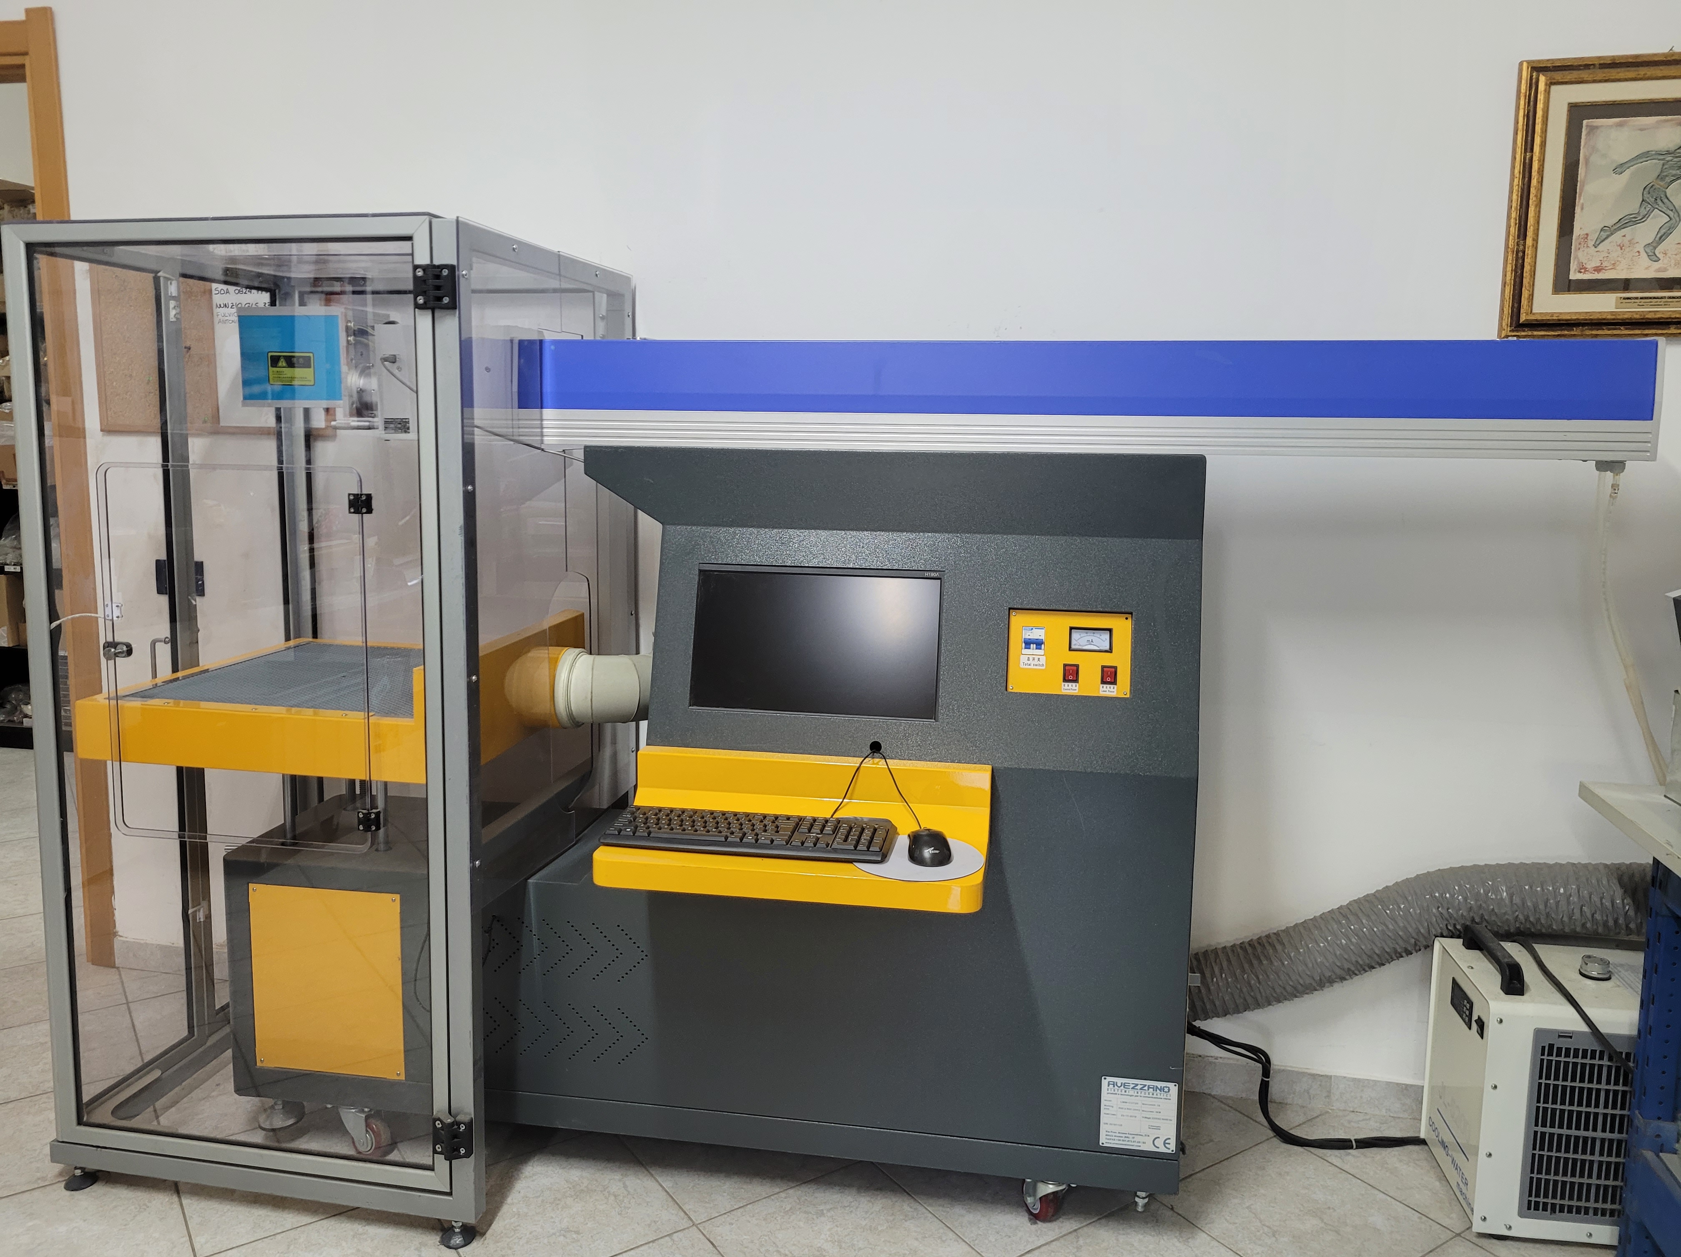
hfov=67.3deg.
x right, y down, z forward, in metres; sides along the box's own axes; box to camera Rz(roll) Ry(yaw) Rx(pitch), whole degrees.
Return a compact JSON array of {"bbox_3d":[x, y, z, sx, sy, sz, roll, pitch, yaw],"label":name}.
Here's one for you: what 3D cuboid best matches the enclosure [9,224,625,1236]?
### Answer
[{"bbox_3d":[-0.875,0.135,2.313,0.781,1.579,0.699,2,7,11],"label":"enclosure"}]

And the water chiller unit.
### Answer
[{"bbox_3d":[1.331,0.781,2.156,0.536,0.423,0.308,2,7,9],"label":"water chiller unit"}]

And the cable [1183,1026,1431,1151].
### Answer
[{"bbox_3d":[0.876,0.865,2.365,0.466,0.203,0.132,2,7,9],"label":"cable"}]

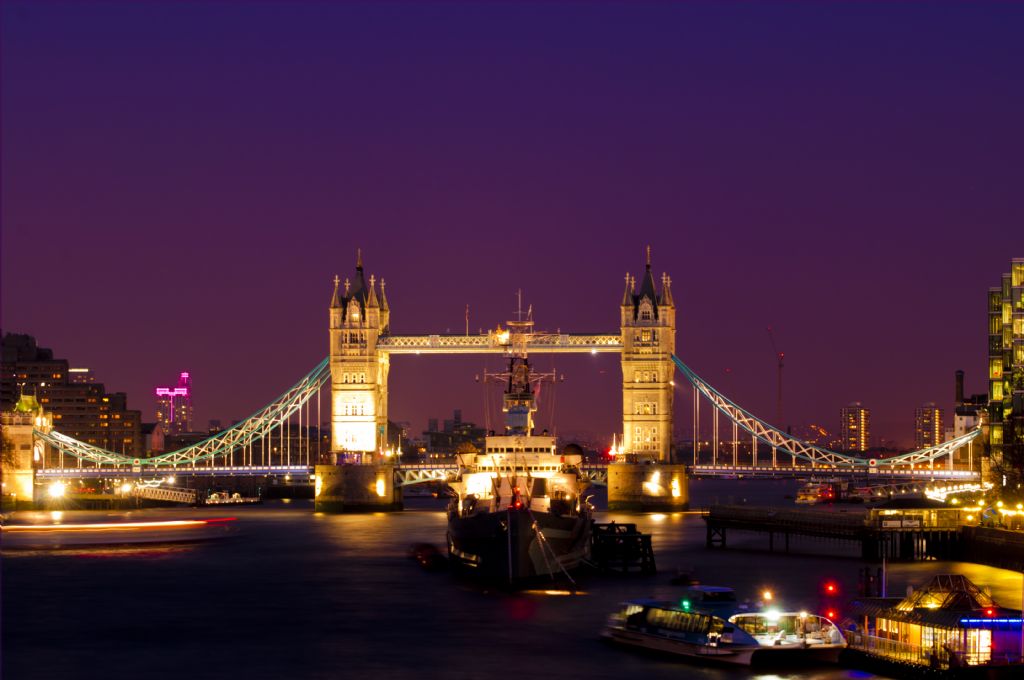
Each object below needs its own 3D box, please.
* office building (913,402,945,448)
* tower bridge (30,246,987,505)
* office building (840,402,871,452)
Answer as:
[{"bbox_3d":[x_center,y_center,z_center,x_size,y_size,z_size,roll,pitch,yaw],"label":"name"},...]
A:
[{"bbox_3d":[366.719,84.911,2618.670,24.500,59.200,22.000,0,-2,8],"label":"office building"},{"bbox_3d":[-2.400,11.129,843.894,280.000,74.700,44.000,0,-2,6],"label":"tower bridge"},{"bbox_3d":[299.765,84.343,2598.677,24.500,58.800,22.000,0,-2,6],"label":"office building"}]

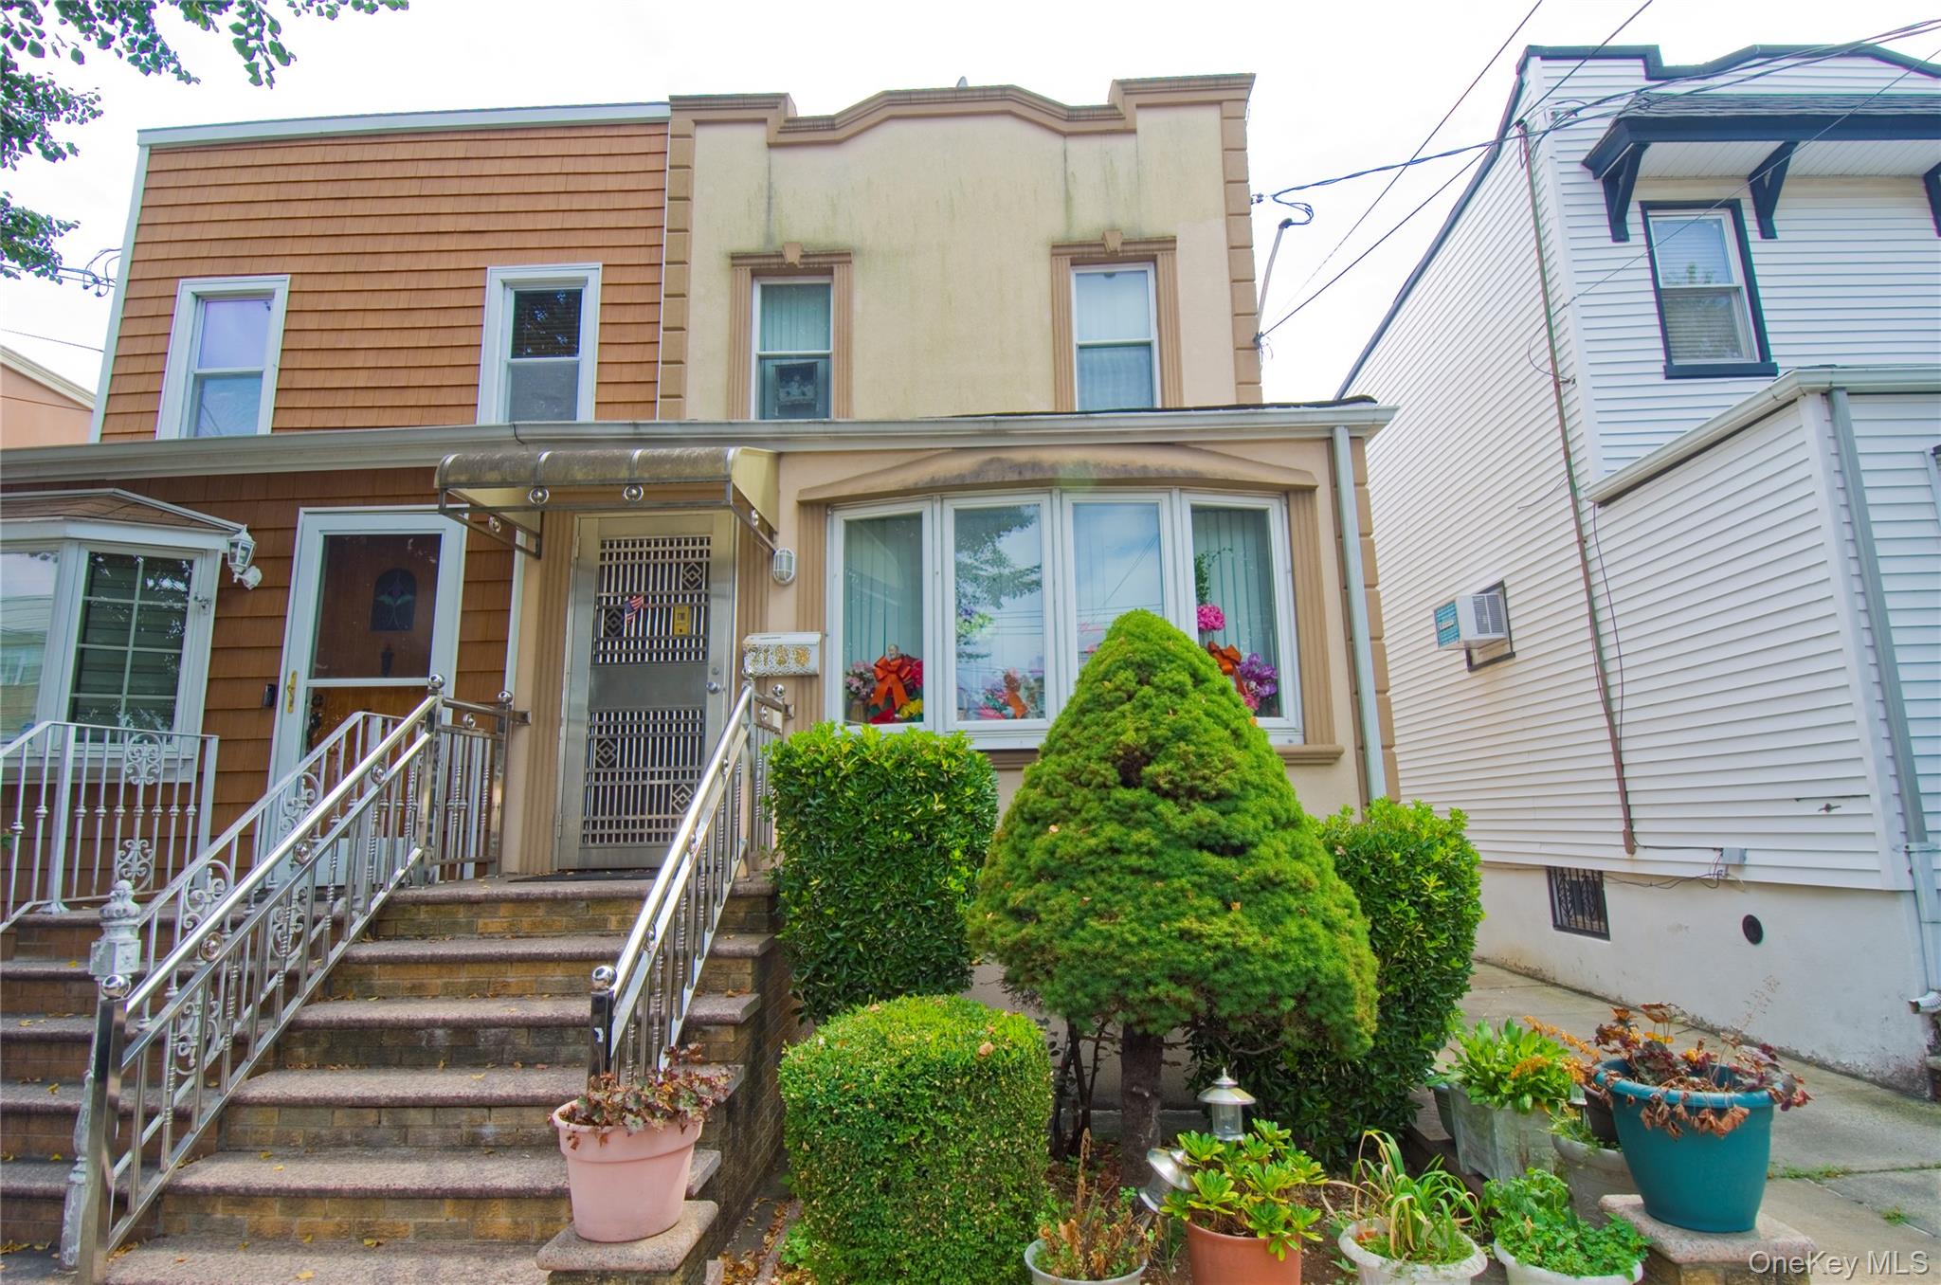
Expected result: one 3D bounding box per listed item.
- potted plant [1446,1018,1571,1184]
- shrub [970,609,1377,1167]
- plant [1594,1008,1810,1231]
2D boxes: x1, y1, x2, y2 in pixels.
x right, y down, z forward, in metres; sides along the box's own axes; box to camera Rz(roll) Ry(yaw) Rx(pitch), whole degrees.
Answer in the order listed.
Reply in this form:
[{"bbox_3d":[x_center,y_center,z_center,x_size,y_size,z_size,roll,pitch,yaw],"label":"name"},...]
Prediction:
[{"bbox_3d":[1.887,1.575,3.362,0.350,0.490,0.380,-1,-10,2],"label":"potted plant"},{"bbox_3d":[0.805,1.037,4.099,1.630,2.400,1.640,-1,-10,2],"label":"shrub"},{"bbox_3d":[2.405,1.558,3.204,0.560,0.625,0.530,-1,-11,2],"label":"plant"}]

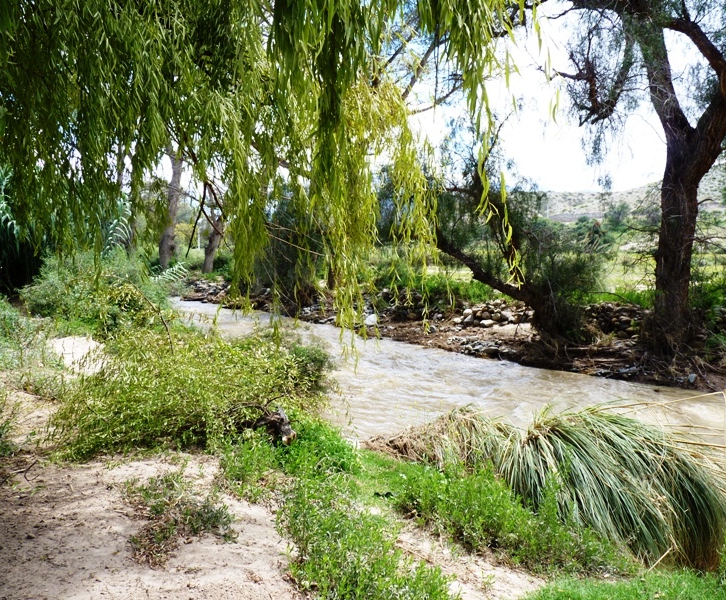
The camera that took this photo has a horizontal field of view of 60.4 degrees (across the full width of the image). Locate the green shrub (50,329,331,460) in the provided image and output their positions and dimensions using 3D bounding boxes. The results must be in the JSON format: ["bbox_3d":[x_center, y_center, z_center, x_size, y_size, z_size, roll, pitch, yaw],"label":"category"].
[{"bbox_3d":[-1.400,0.623,5.242,2.200,0.880,1.600,0,6,0],"label":"green shrub"}]

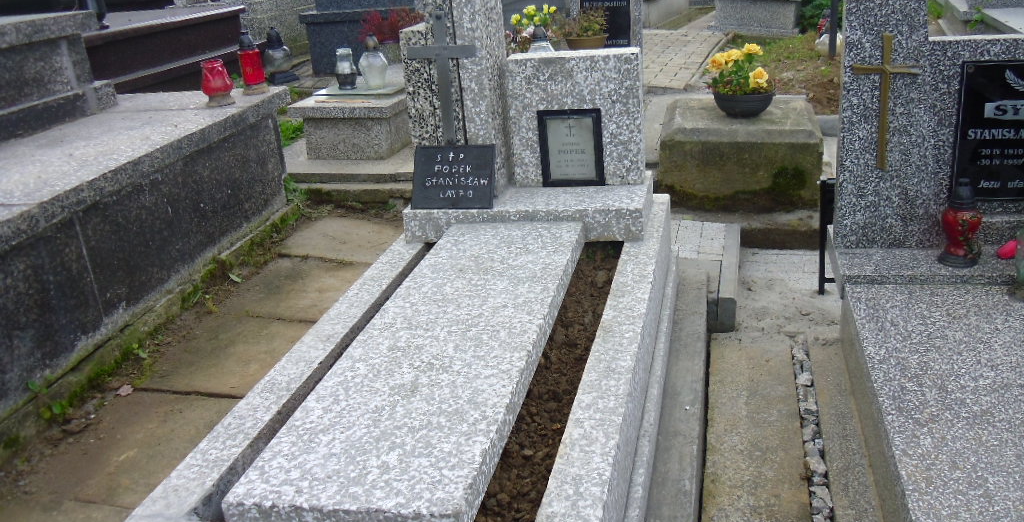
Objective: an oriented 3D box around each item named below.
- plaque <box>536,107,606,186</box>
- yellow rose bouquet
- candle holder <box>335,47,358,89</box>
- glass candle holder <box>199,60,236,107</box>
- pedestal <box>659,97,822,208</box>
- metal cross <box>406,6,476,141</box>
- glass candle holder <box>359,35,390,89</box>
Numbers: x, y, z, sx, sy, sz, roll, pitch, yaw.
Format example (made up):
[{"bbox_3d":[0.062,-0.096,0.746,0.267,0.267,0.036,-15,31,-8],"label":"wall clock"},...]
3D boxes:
[{"bbox_3d":[0.205,-0.386,3.168,0.219,0.268,0.025,0,21,13],"label":"plaque"},{"bbox_3d":[1.108,-0.926,4.464,0.330,0.225,0.280,1,22,15],"label":"yellow rose bouquet"},{"bbox_3d":[-0.881,-1.027,4.878,0.120,0.205,0.120,1,22,15],"label":"candle holder"},{"bbox_3d":[-1.298,-0.795,4.064,0.136,0.191,0.136,-11,21,-16],"label":"glass candle holder"},{"bbox_3d":[1.072,-0.508,4.297,0.680,0.369,0.630,1,21,17],"label":"pedestal"},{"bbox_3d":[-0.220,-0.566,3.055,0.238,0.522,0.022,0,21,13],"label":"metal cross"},{"bbox_3d":[-0.752,-1.069,4.932,0.158,0.282,0.158,-8,20,-7],"label":"glass candle holder"}]

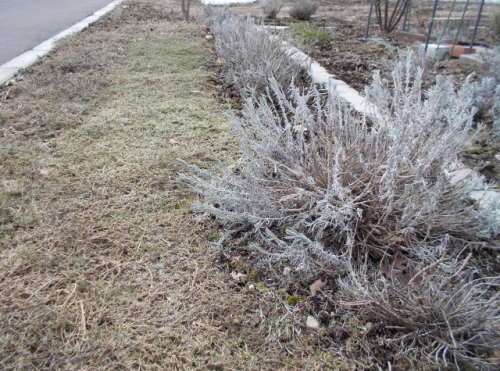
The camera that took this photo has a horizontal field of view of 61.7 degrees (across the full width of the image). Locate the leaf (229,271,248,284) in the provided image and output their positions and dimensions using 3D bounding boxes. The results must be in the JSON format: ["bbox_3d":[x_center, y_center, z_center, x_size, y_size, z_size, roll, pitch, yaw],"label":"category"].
[{"bbox_3d":[-0.043,0.350,1.600,0.073,0.020,0.052,0,28,0],"label":"leaf"}]

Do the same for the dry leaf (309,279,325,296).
[{"bbox_3d":[0.248,0.377,1.543,0.064,0.026,0.070,0,28,0],"label":"dry leaf"}]

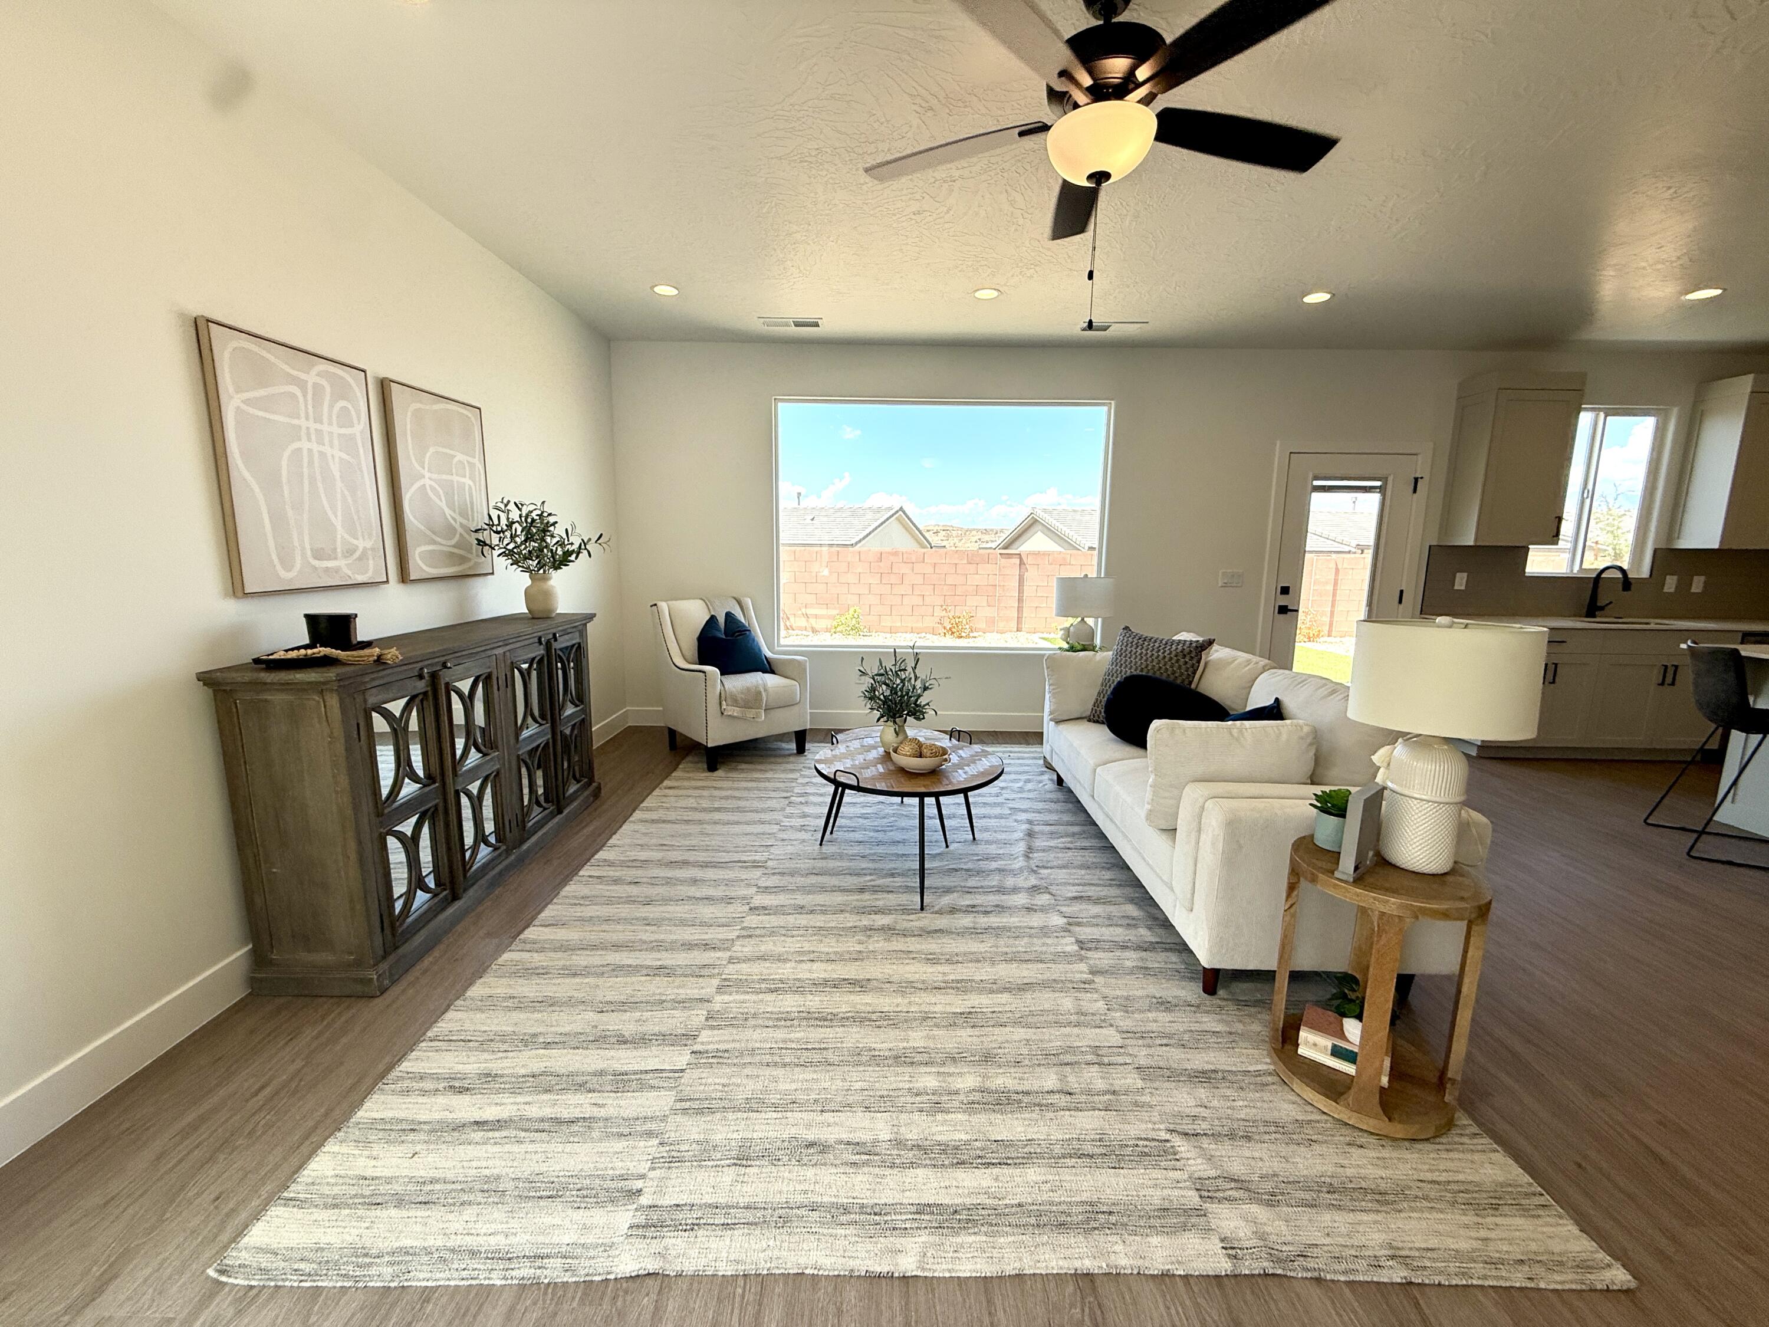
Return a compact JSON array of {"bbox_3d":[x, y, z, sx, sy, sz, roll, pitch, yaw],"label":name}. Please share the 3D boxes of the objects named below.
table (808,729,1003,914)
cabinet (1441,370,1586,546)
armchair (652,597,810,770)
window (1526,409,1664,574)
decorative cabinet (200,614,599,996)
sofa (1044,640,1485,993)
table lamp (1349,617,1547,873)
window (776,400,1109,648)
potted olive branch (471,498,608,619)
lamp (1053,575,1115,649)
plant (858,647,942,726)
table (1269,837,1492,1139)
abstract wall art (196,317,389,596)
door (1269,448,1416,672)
[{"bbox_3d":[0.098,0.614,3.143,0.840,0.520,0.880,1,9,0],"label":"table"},{"bbox_3d":[4.320,-1.380,4.948,0.580,1.119,0.330,1,9,0],"label":"cabinet"},{"bbox_3d":[-1.032,0.081,4.809,0.710,1.000,0.770,-7,12,-38],"label":"armchair"},{"bbox_3d":[5.157,-1.229,5.195,0.900,1.180,0.100,1,9,0],"label":"window"},{"bbox_3d":[-1.727,0.375,2.967,0.405,0.975,1.835,1,9,0],"label":"decorative cabinet"},{"bbox_3d":[1.385,0.418,3.184,0.890,0.920,2.150,1,9,0],"label":"sofa"},{"bbox_3d":[1.337,0.197,1.753,0.386,0.620,0.386,1,9,0],"label":"table lamp"},{"bbox_3d":[0.412,-0.977,5.201,2.390,1.770,0.100,1,9,0],"label":"window"},{"bbox_3d":[-1.687,-0.528,3.610,0.560,0.600,0.580,1,9,0],"label":"potted olive branch"},{"bbox_3d":[1.267,-0.260,4.541,0.380,0.620,0.380,1,9,0],"label":"lamp"},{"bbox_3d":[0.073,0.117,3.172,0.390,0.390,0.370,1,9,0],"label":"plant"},{"bbox_3d":[1.250,0.803,1.838,0.415,0.605,0.415,1,9,0],"label":"table"},{"bbox_3d":[-1.914,-0.636,2.373,0.040,0.774,0.630,1,9,0],"label":"abstract wall art"},{"bbox_3d":[3.332,-0.498,5.279,0.914,2.013,0.045,1,9,0],"label":"door"}]

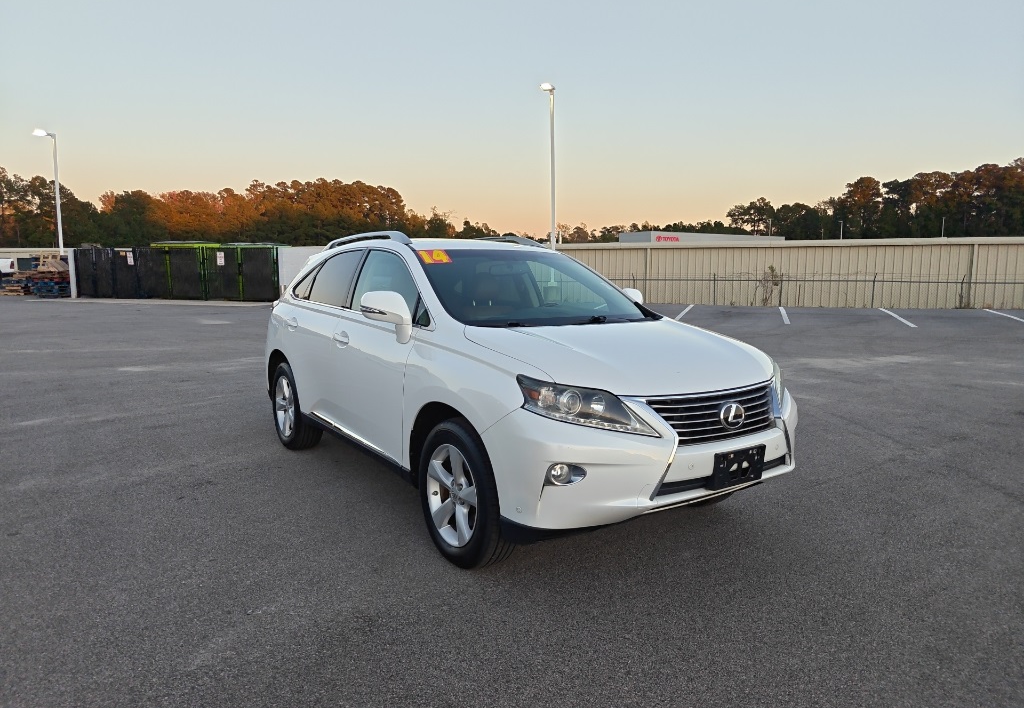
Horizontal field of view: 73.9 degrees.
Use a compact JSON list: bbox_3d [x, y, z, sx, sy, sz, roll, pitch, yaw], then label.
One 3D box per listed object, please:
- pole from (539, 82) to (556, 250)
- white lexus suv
[{"bbox_3d":[1.470,-6.109,26.662,0.500,8.500,1.150,2,7,21],"label":"pole"},{"bbox_3d":[-0.334,-0.010,4.840,1.920,1.690,4.770,-5,8,-34],"label":"white lexus suv"}]

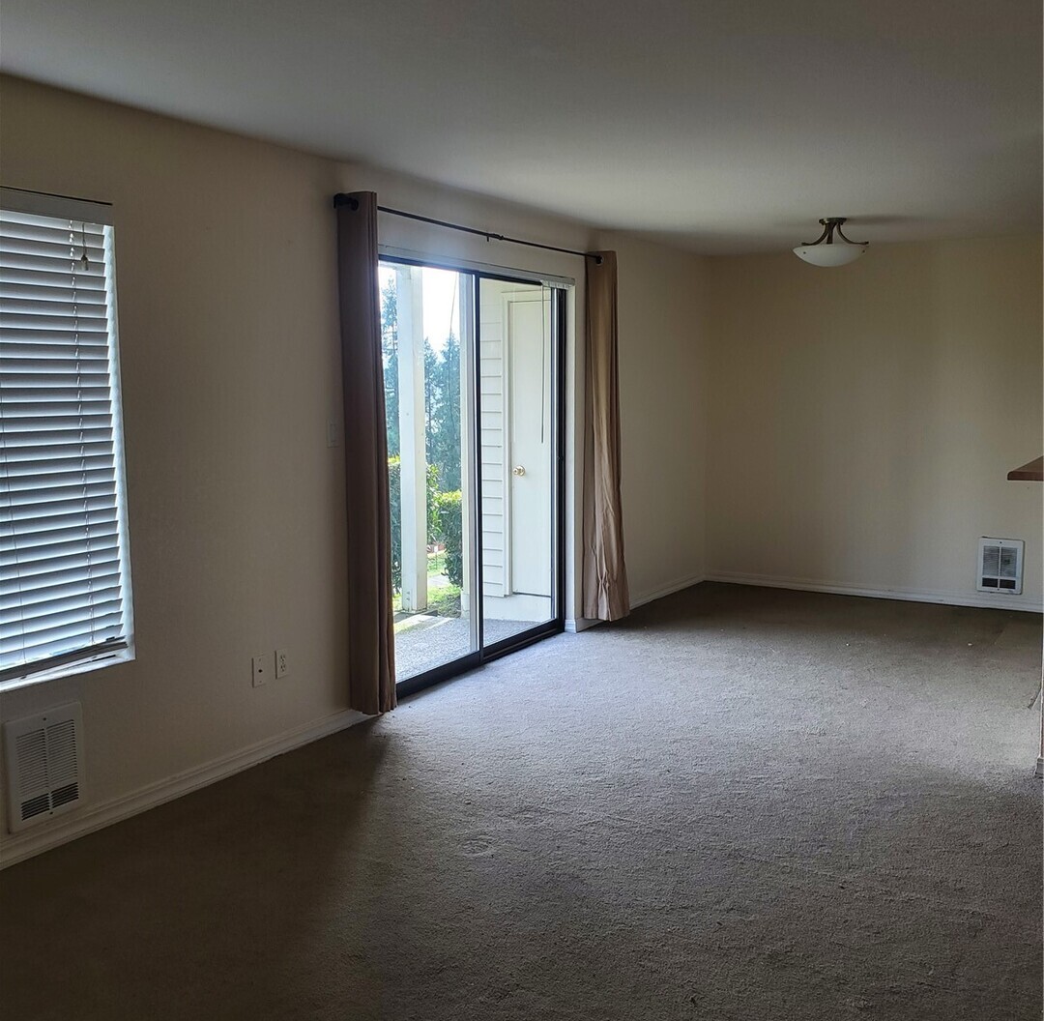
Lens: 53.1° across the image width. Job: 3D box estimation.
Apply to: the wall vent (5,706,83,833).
[{"bbox_3d":[-1.454,0.777,3.194,0.025,0.333,0.252,4,8,32],"label":"wall vent"}]

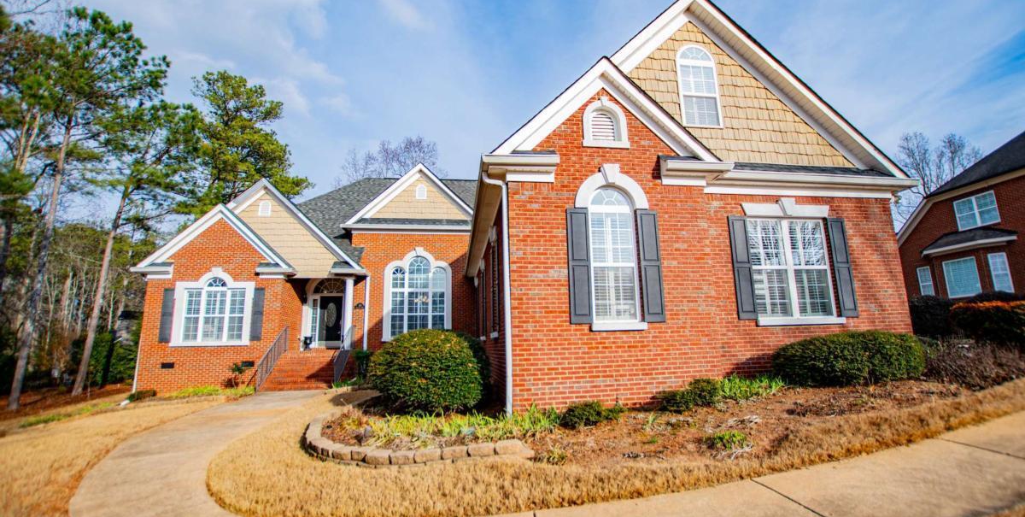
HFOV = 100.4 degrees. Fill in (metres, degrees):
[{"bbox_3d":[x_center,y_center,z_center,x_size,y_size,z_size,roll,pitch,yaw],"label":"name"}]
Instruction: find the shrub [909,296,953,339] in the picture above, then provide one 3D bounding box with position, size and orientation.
[{"bbox_3d":[20.263,2.868,20.774,1.700,2.050,1.800,-1,-10,-2],"label":"shrub"}]

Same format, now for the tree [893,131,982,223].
[{"bbox_3d":[34.287,-1.892,33.734,6.000,15.200,6.000,0,-10,-9],"label":"tree"}]

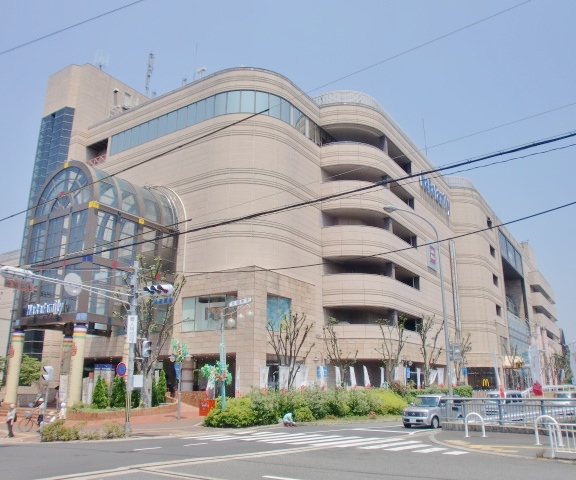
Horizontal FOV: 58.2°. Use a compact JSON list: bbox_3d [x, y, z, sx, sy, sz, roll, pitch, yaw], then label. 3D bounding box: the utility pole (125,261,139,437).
[{"bbox_3d":[-7.261,4.900,24.194,0.330,8.034,0.330,-12,-20,31],"label":"utility pole"}]

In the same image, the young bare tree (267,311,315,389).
[{"bbox_3d":[0.172,8.017,35.674,3.000,6.330,3.300,0,-16,0],"label":"young bare tree"}]

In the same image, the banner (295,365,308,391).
[{"bbox_3d":[0.865,8.905,33.126,0.620,1.720,0.120,2,-16,-5],"label":"banner"}]

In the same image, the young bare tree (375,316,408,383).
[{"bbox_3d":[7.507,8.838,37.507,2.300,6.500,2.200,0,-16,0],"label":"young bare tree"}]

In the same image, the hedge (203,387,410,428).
[{"bbox_3d":[1.831,10.719,33.540,14.600,2.000,3.200,14,-21,-38],"label":"hedge"}]

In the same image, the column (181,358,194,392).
[{"bbox_3d":[-9.370,13.078,48.266,1.200,3.960,1.200,10,-19,-32],"label":"column"}]

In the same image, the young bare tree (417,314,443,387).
[{"bbox_3d":[12.538,10.748,45.862,2.300,8.303,2.300,-4,-17,15],"label":"young bare tree"}]

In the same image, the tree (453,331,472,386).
[{"bbox_3d":[16.850,12.012,50.133,2.000,6.050,2.100,-10,-19,32],"label":"tree"}]

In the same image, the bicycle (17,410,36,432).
[{"bbox_3d":[-12.171,8.778,25.060,1.700,1.030,0.570,5,-16,-17],"label":"bicycle"}]

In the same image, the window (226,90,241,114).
[{"bbox_3d":[-5.312,-13.470,50.612,1.306,2.480,0.120,-2,-17,9],"label":"window"}]

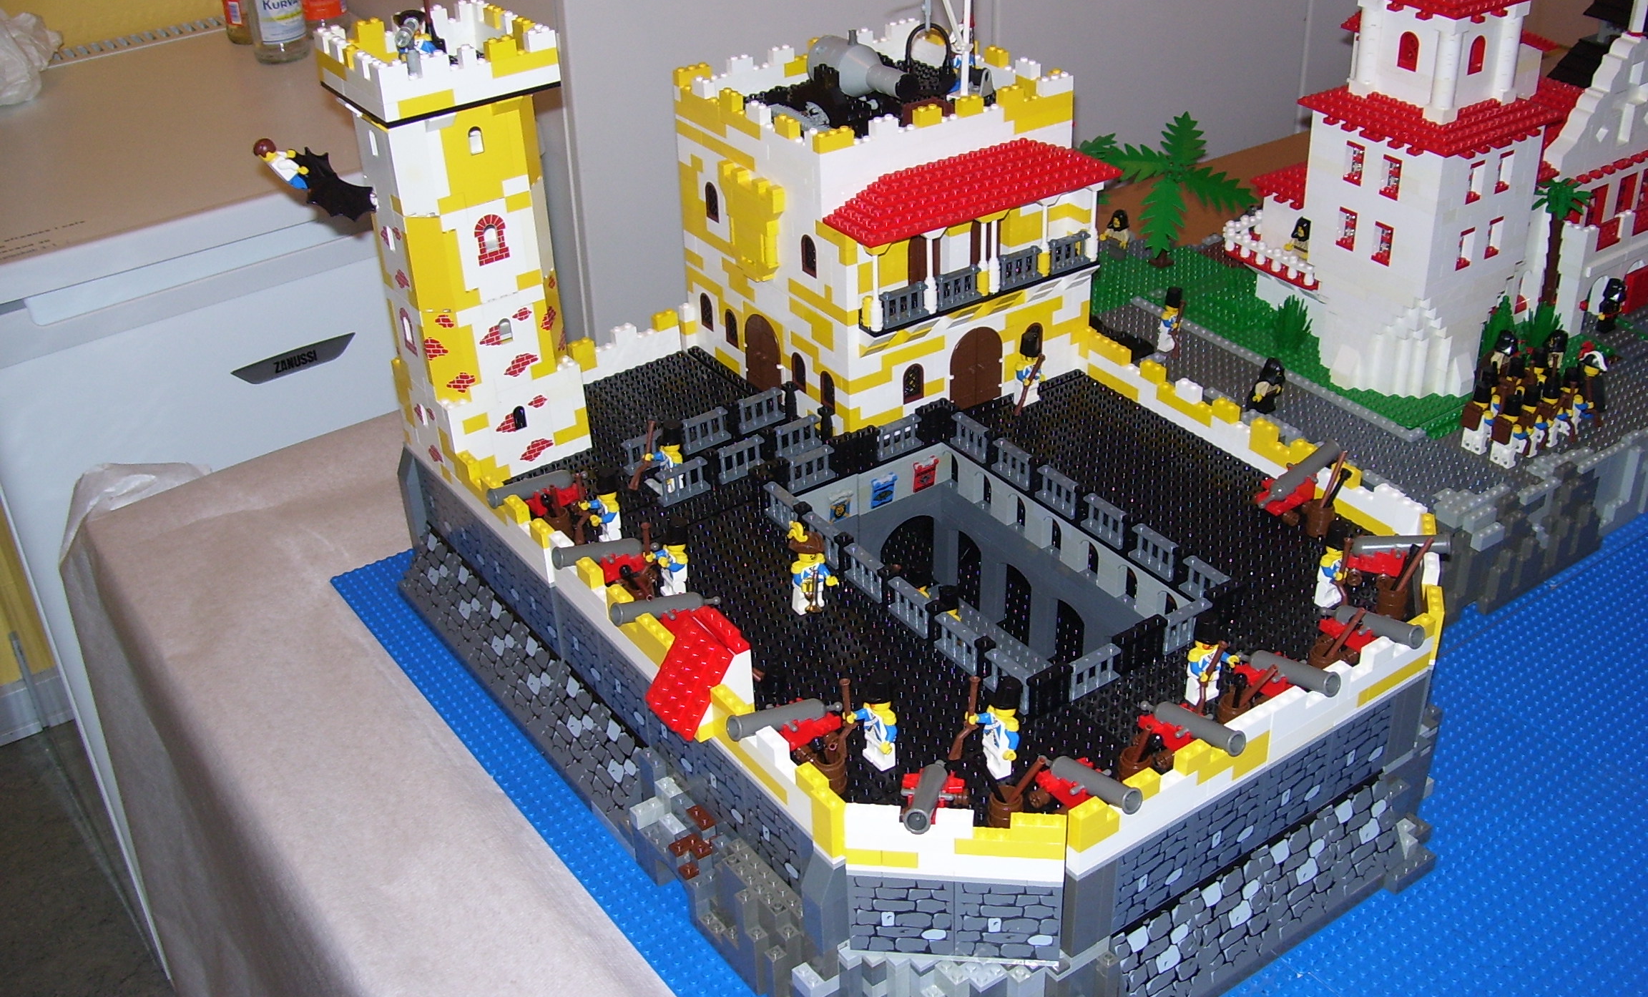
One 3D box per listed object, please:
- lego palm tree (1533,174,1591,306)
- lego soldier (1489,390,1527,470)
[{"bbox_3d":[0.520,-0.172,1.213,0.044,0.118,0.044,-21,35,-28],"label":"lego palm tree"},{"bbox_3d":[0.424,-0.043,1.060,0.024,0.049,0.022,-21,35,-28],"label":"lego soldier"}]

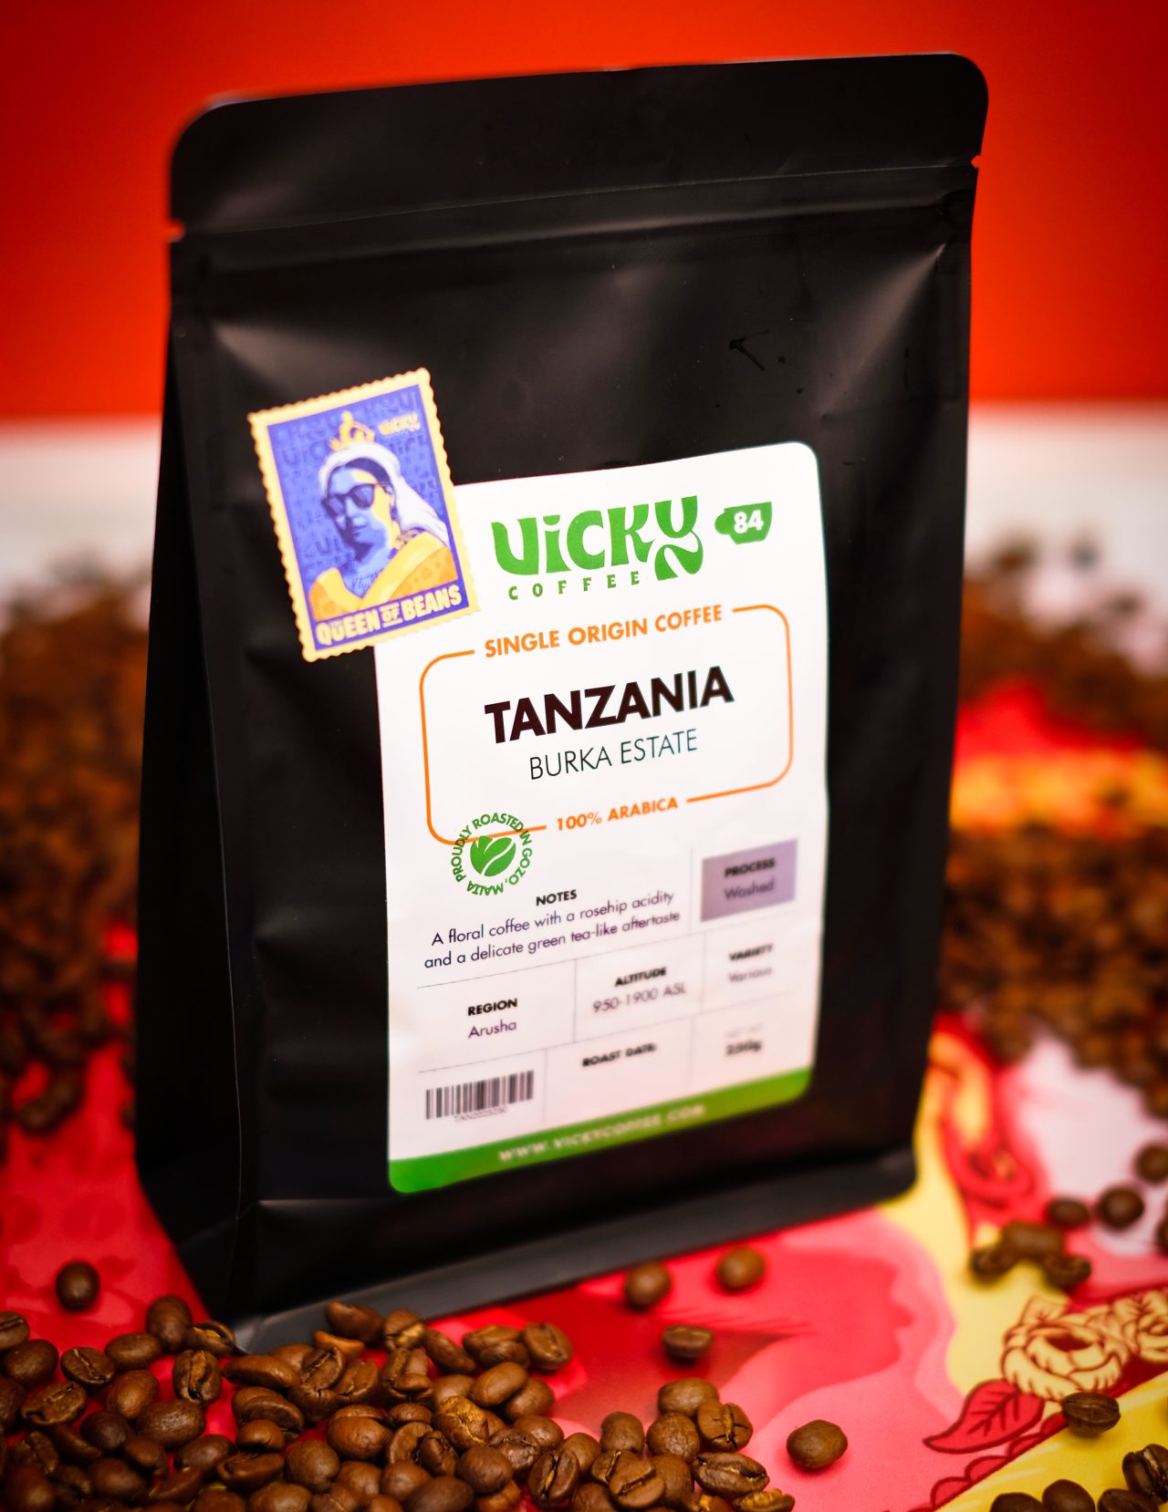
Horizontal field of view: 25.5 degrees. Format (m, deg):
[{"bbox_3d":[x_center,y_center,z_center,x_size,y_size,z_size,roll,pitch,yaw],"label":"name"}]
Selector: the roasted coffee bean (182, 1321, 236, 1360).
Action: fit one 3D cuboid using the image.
[{"bbox_3d":[-0.068,0.105,0.465,0.010,0.005,0.008,17,29,28],"label":"roasted coffee bean"}]

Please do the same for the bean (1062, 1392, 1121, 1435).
[{"bbox_3d":[0.085,0.111,0.433,0.010,0.006,0.008,0,22,3],"label":"bean"}]

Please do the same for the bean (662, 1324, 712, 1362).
[{"bbox_3d":[0.018,0.101,0.444,0.009,0.006,0.008,1,13,0],"label":"bean"}]

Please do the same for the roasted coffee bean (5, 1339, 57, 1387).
[{"bbox_3d":[-0.095,0.105,0.444,0.008,0.006,0.010,14,27,21],"label":"roasted coffee bean"}]

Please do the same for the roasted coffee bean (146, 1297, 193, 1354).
[{"bbox_3d":[-0.072,0.099,0.446,0.008,0.006,0.011,-8,46,-19],"label":"roasted coffee bean"}]

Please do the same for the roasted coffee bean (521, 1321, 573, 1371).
[{"bbox_3d":[-0.006,0.101,0.442,0.008,0.006,0.010,-11,36,-39],"label":"roasted coffee bean"}]

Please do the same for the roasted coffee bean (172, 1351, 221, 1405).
[{"bbox_3d":[-0.066,0.106,0.441,0.008,0.006,0.010,-10,34,-6],"label":"roasted coffee bean"}]

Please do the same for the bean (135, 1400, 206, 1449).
[{"bbox_3d":[-0.066,0.108,0.416,0.011,0.006,0.008,-4,27,-12],"label":"bean"}]

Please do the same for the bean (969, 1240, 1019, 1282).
[{"bbox_3d":[0.075,0.093,0.473,0.010,0.006,0.008,-21,34,-37],"label":"bean"}]

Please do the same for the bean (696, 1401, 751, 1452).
[{"bbox_3d":[0.023,0.112,0.429,0.009,0.006,0.011,-1,27,-4],"label":"bean"}]

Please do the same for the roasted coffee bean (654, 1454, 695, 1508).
[{"bbox_3d":[0.014,0.116,0.412,0.007,0.006,0.009,-11,42,-25],"label":"roasted coffee bean"}]

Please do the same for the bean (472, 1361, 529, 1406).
[{"bbox_3d":[-0.014,0.106,0.436,0.008,0.006,0.011,25,35,38],"label":"bean"}]

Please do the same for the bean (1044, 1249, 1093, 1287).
[{"bbox_3d":[0.087,0.093,0.464,0.009,0.005,0.007,-6,30,6],"label":"bean"}]

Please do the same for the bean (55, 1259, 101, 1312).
[{"bbox_3d":[-0.090,0.094,0.457,0.007,0.006,0.011,-8,29,-18],"label":"bean"}]

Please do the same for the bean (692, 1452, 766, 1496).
[{"bbox_3d":[0.025,0.121,0.436,0.012,0.005,0.008,10,27,16],"label":"bean"}]

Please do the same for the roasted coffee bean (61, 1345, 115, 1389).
[{"bbox_3d":[-0.085,0.105,0.443,0.008,0.006,0.010,-13,26,-43],"label":"roasted coffee bean"}]

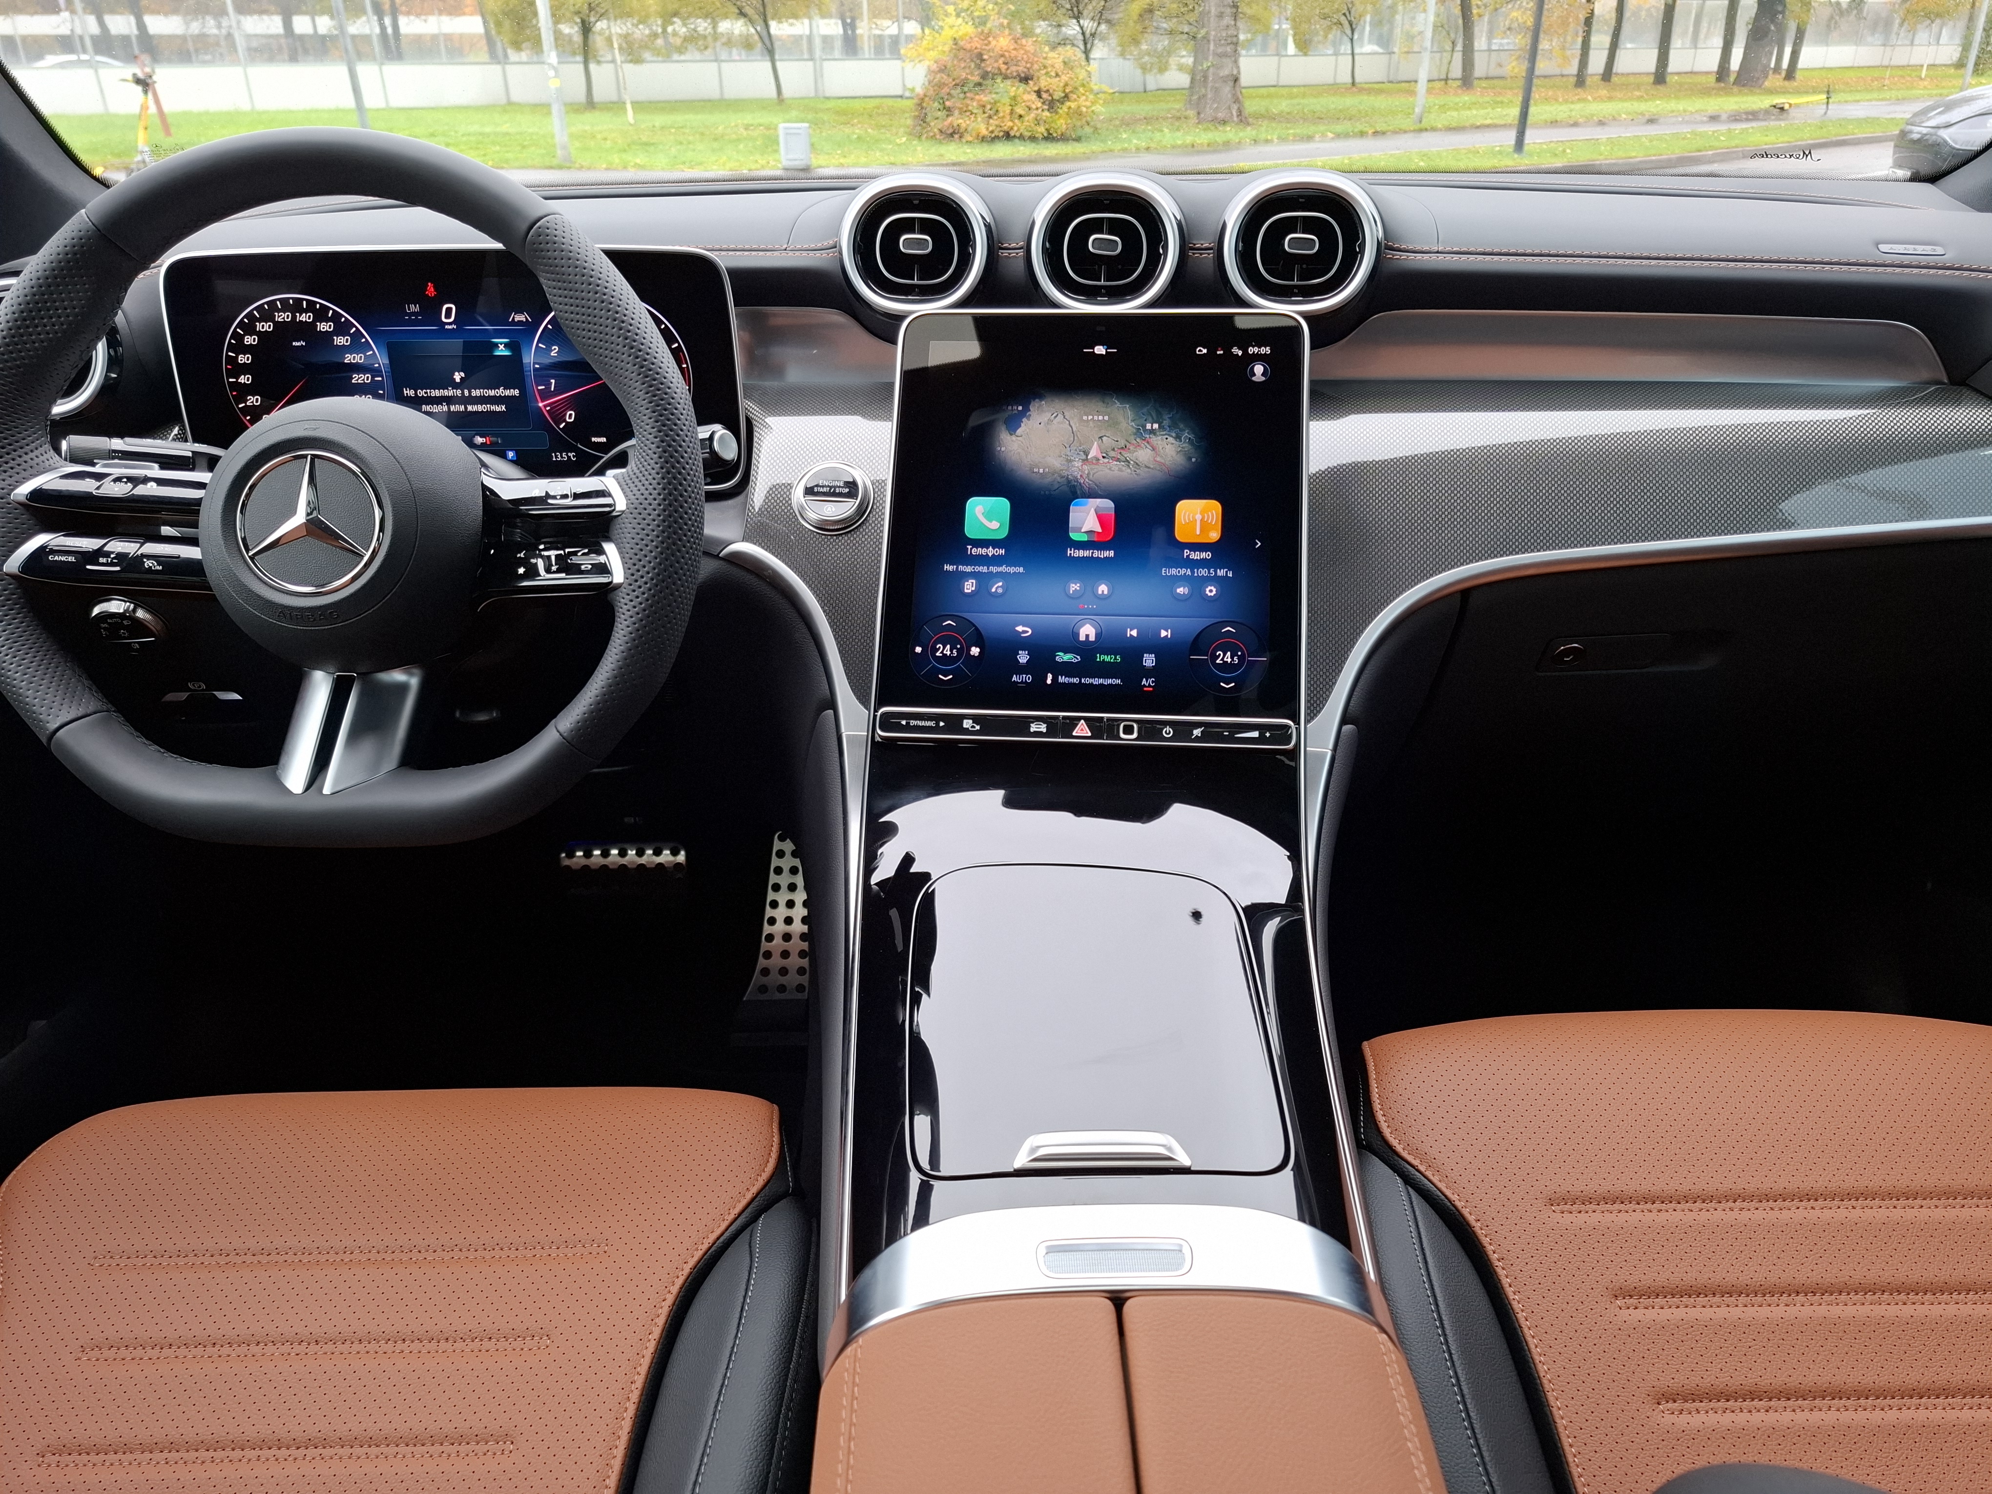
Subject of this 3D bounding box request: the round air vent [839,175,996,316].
[{"bbox_3d":[-0.047,-0.309,0.826,0.099,0.083,0.030,3,8,6],"label":"round air vent"}]

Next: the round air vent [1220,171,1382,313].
[{"bbox_3d":[0.181,-0.298,0.798,0.093,0.083,0.040,3,8,6],"label":"round air vent"}]

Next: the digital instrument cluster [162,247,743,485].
[{"bbox_3d":[-0.317,-0.223,0.790,0.335,0.137,0.025,-1,11,0],"label":"digital instrument cluster"}]

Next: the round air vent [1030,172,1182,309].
[{"bbox_3d":[0.068,-0.304,0.812,0.094,0.082,0.030,3,8,6],"label":"round air vent"}]

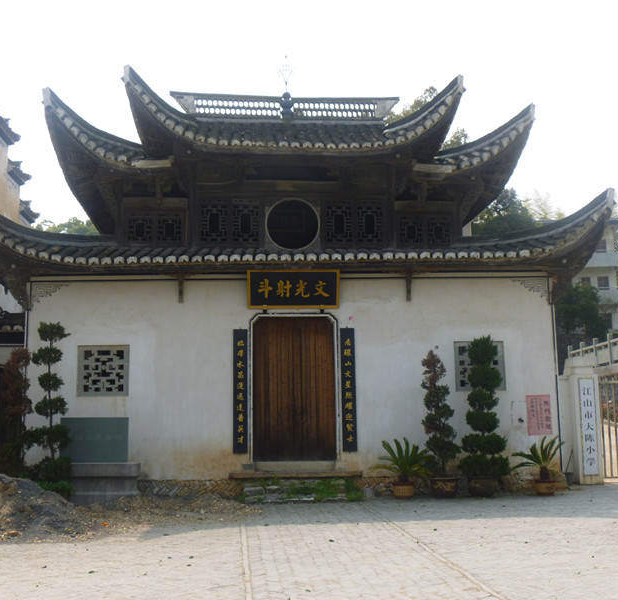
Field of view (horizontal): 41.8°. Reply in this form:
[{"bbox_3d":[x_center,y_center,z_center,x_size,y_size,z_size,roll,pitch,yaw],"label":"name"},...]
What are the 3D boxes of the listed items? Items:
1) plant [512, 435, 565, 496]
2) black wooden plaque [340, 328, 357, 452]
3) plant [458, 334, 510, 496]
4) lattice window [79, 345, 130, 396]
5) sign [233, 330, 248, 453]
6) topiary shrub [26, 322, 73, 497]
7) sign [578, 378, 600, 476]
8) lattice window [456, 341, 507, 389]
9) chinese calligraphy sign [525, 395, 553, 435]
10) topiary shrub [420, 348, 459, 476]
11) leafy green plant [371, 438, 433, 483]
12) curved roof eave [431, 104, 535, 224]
[{"bbox_3d":[4.276,3.084,15.085,1.021,1.061,0.900,0,-8,-4],"label":"plant"},{"bbox_3d":[0.686,1.539,13.826,0.262,2.101,0.060,0,-7,-3],"label":"black wooden plaque"},{"bbox_3d":[2.918,1.791,13.489,0.860,2.420,0.800,0,-7,-3],"label":"plant"},{"bbox_3d":[-3.952,1.351,15.530,0.990,0.985,0.100,0,-8,-4],"label":"lattice window"},{"bbox_3d":[-1.332,1.764,15.621,0.277,2.361,0.040,0,-8,-4],"label":"sign"},{"bbox_3d":[-4.160,1.749,12.997,0.744,2.788,0.750,0,-7,-3],"label":"topiary shrub"},{"bbox_3d":[5.107,2.314,14.766,0.278,1.751,0.050,0,-7,-3],"label":"sign"},{"bbox_3d":[2.968,1.158,14.077,0.868,0.854,0.140,0,-7,-3],"label":"lattice window"},{"bbox_3d":[4.552,2.270,15.992,0.536,0.786,0.015,0,-8,-4],"label":"chinese calligraphy sign"},{"bbox_3d":[2.457,2.103,15.116,0.720,2.340,0.720,0,-8,-4],"label":"topiary shrub"},{"bbox_3d":[1.545,2.658,13.362,1.031,0.731,0.900,0,-7,-3],"label":"leafy green plant"},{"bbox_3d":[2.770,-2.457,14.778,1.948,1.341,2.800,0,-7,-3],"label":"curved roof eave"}]

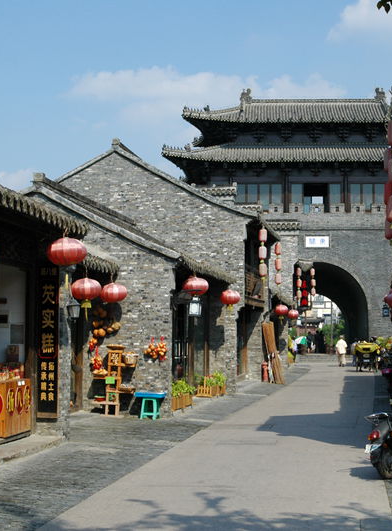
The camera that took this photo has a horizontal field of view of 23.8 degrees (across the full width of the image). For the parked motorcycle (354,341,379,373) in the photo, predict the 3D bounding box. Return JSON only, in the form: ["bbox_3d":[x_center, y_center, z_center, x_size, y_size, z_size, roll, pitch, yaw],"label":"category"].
[{"bbox_3d":[7.761,4.166,42.300,1.050,1.300,2.100,-1,-5,10],"label":"parked motorcycle"}]

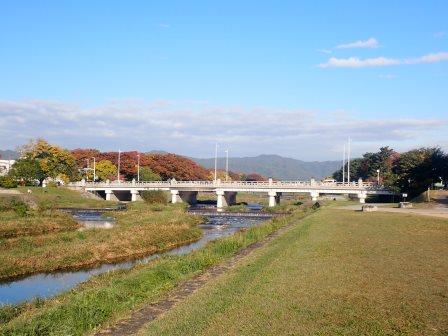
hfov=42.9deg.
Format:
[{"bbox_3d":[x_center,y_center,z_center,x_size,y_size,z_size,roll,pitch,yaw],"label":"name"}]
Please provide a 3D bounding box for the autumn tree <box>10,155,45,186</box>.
[{"bbox_3d":[-58.980,0.740,170.030,10.800,9.560,10.300,0,-1,0],"label":"autumn tree"}]

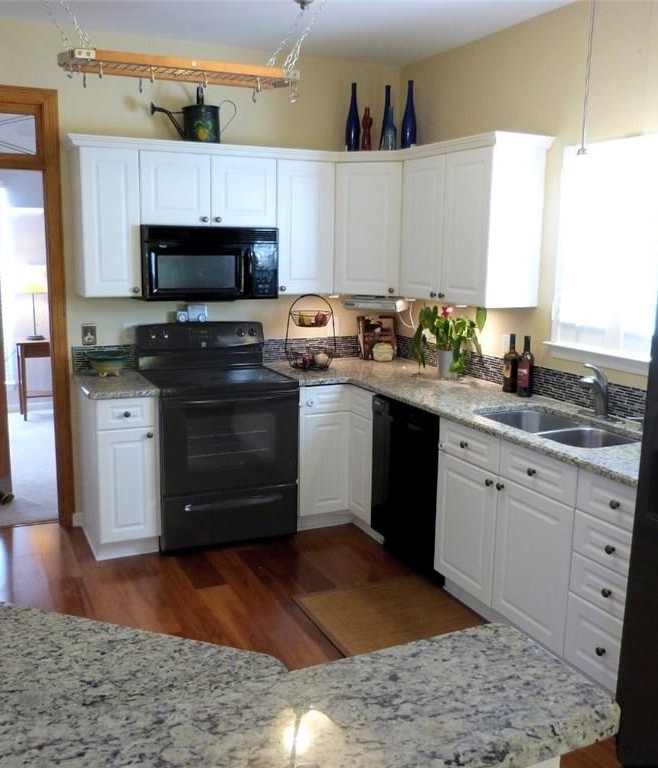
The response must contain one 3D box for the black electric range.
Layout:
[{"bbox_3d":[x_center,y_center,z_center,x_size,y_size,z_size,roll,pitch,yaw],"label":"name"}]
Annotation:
[{"bbox_3d":[-0.637,0.267,4.232,0.761,1.185,0.670,-4,11,-25],"label":"black electric range"}]

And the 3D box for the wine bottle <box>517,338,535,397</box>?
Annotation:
[{"bbox_3d":[0.995,-0.089,3.734,0.076,0.297,0.076,-4,11,-25],"label":"wine bottle"}]

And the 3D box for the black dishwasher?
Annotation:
[{"bbox_3d":[0.645,0.497,3.884,0.614,0.848,0.615,-4,11,-25],"label":"black dishwasher"}]

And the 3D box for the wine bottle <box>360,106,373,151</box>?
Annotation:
[{"bbox_3d":[0.226,-1.500,4.399,0.072,0.275,0.072,-3,10,-25],"label":"wine bottle"}]

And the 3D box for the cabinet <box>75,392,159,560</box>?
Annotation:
[{"bbox_3d":[-1.164,0.450,4.084,0.324,0.869,0.613,-3,10,-25],"label":"cabinet"}]

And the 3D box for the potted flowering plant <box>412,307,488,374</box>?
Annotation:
[{"bbox_3d":[0.672,-0.231,4.161,0.337,0.439,0.368,-3,10,-25],"label":"potted flowering plant"}]

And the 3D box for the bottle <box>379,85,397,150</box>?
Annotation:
[{"bbox_3d":[0.355,-1.565,4.415,0.097,0.411,0.097,1,9,0],"label":"bottle"}]

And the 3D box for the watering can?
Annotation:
[{"bbox_3d":[-0.743,-1.465,4.082,0.483,0.347,0.210,-4,11,-25],"label":"watering can"}]

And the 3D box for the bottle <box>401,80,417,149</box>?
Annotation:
[{"bbox_3d":[0.481,-1.590,4.425,0.087,0.428,0.087,1,9,0],"label":"bottle"}]

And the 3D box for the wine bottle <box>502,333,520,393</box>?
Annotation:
[{"bbox_3d":[0.937,-0.103,3.837,0.079,0.307,0.079,-3,10,-25],"label":"wine bottle"}]

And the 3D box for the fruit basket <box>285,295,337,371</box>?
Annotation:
[{"bbox_3d":[-0.108,-0.318,4.497,0.305,0.450,0.290,1,10,-1],"label":"fruit basket"}]

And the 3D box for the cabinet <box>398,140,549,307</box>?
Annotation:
[{"bbox_3d":[0.733,-0.835,3.941,0.320,0.797,0.817,-3,10,-25],"label":"cabinet"}]

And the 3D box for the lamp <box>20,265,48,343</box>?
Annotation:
[{"bbox_3d":[-2.893,-0.790,7.264,0.256,0.731,0.256,-3,10,-25],"label":"lamp"}]

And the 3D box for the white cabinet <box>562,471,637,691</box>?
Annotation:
[{"bbox_3d":[1.240,0.677,2.650,0.614,0.765,0.378,-4,11,-25],"label":"white cabinet"}]

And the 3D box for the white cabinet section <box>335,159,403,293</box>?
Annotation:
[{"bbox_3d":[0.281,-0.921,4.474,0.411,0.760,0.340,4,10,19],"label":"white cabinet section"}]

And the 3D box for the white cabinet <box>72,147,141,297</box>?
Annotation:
[{"bbox_3d":[-1.192,-0.858,3.982,0.294,0.754,0.329,-4,11,-25],"label":"white cabinet"}]

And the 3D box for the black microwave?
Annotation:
[{"bbox_3d":[-0.701,-0.685,4.224,0.764,0.393,0.404,-3,10,-25],"label":"black microwave"}]

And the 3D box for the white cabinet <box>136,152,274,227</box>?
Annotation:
[{"bbox_3d":[-0.710,-1.074,4.173,0.765,0.377,0.329,-4,11,-25],"label":"white cabinet"}]

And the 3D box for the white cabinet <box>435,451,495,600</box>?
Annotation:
[{"bbox_3d":[0.878,0.616,3.422,0.614,0.585,0.443,-4,11,-25],"label":"white cabinet"}]

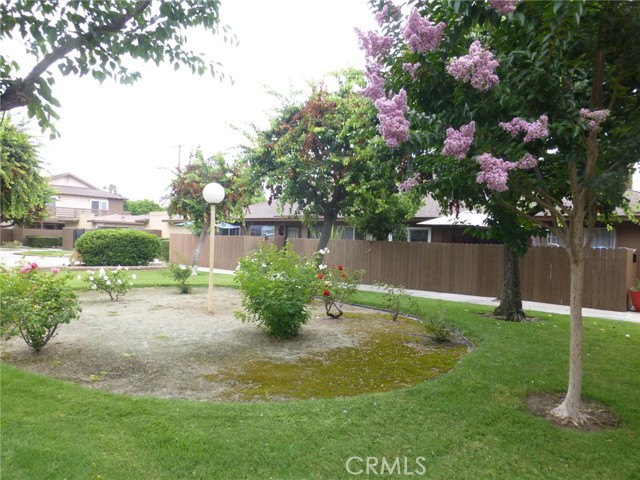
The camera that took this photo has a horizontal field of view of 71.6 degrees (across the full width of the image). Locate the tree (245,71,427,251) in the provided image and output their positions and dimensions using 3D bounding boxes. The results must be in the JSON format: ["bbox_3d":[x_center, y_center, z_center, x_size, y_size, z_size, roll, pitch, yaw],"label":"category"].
[{"bbox_3d":[0.402,-1.815,13.200,5.300,6.575,5.000,1,1,2],"label":"tree"}]

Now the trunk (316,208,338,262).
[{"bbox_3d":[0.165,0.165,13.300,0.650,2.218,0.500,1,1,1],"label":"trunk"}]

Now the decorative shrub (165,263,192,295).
[{"bbox_3d":[-4.036,1.088,12.700,0.800,0.887,0.750,0,1,-18],"label":"decorative shrub"}]

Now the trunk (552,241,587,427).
[{"bbox_3d":[2.530,0.938,4.500,0.330,1.785,0.330,1,2,29],"label":"trunk"}]

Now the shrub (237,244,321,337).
[{"bbox_3d":[-0.775,0.881,7.900,1.480,1.674,1.400,1,1,-6],"label":"shrub"}]

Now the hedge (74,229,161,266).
[{"bbox_3d":[-10.269,0.355,22.500,4.200,1.876,3.200,2,2,40],"label":"hedge"}]

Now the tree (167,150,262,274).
[{"bbox_3d":[-4.090,-1.056,17.200,3.700,4.826,3.600,0,1,-13],"label":"tree"}]

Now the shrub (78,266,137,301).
[{"bbox_3d":[-5.460,1.118,11.400,1.450,0.874,1.200,0,1,-26],"label":"shrub"}]

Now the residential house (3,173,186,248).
[{"bbox_3d":[-23.073,-3.093,45.000,9.500,7.505,14.000,2,2,36],"label":"residential house"}]

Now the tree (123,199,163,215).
[{"bbox_3d":[-23.462,-2.698,60.000,6.500,5.693,6.200,0,1,-21],"label":"tree"}]

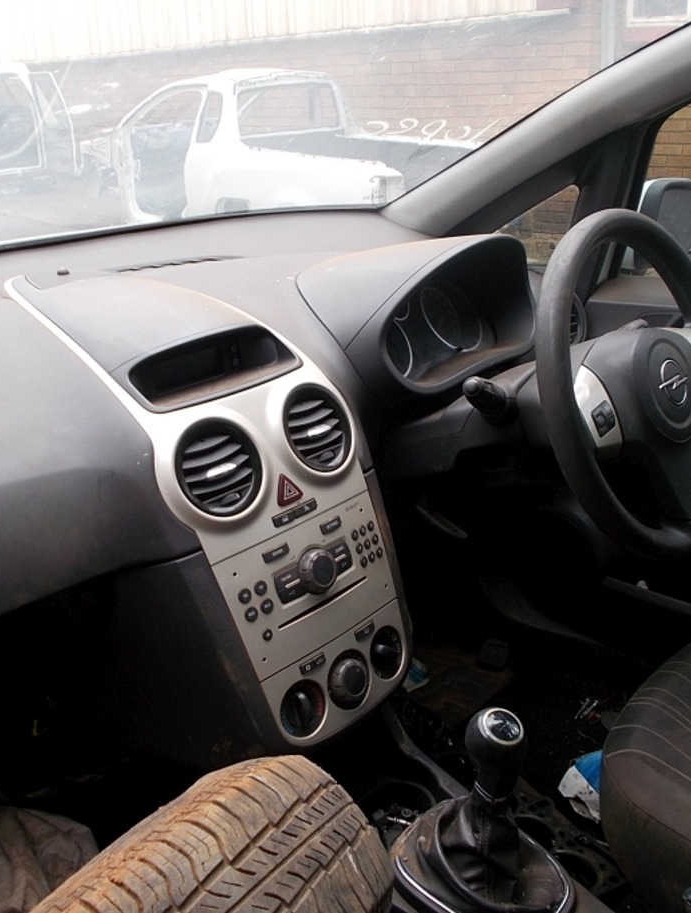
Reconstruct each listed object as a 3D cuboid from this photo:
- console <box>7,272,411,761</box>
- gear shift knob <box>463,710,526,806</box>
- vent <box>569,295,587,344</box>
[{"bbox_3d":[-0.140,0.030,0.963,0.400,0.410,0.250,16,28,40],"label":"console"},{"bbox_3d":[0.130,0.256,0.785,0.052,0.083,0.052,3,27,-2],"label":"gear shift knob"},{"bbox_3d":[0.325,-0.194,1.325,0.045,0.100,0.100,1,18,45],"label":"vent"}]

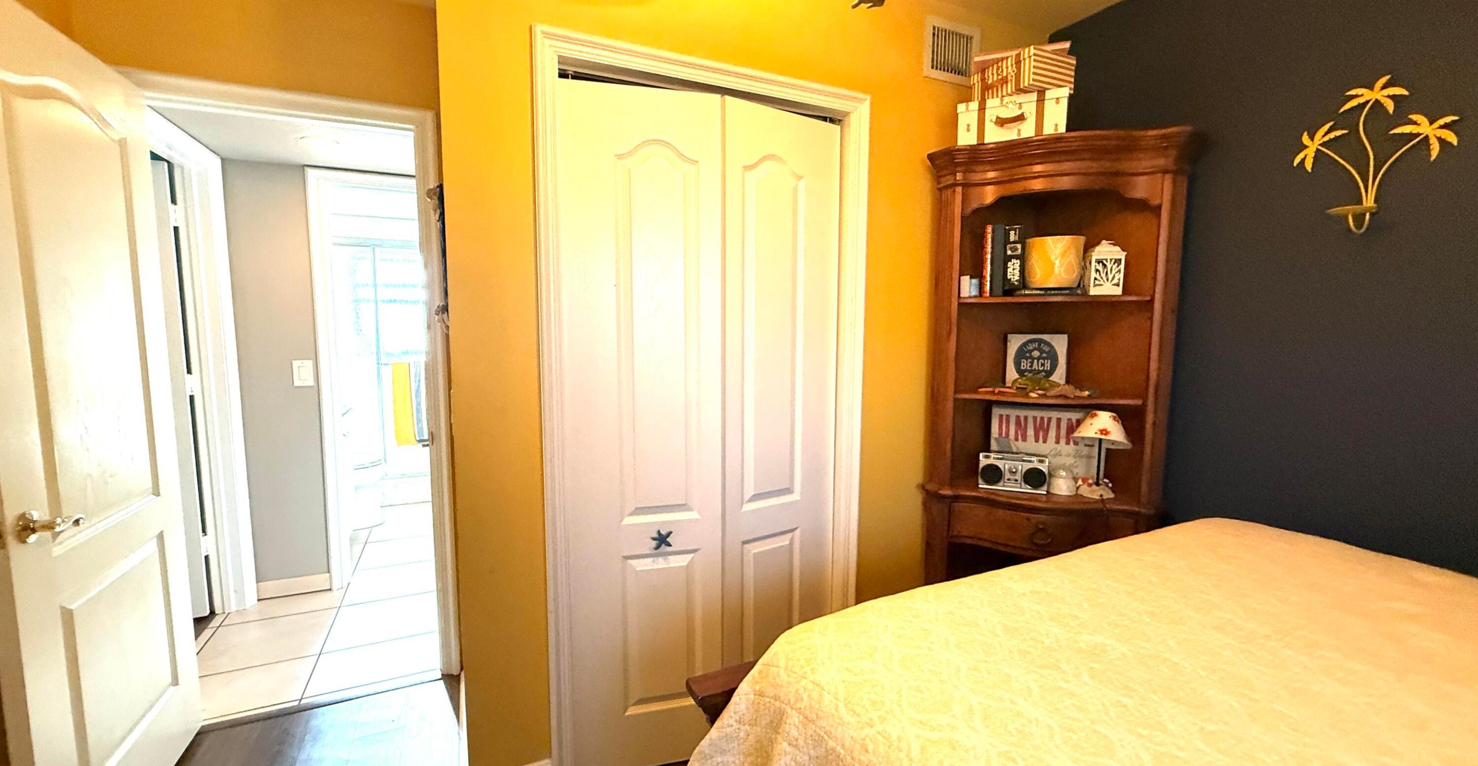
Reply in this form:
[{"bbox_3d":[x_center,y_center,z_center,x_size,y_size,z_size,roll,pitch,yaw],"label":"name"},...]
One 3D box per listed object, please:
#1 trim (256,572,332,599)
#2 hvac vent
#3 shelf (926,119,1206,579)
[{"bbox_3d":[-2.229,1.018,3.001,0.305,0.092,0.016,-2,6,-26],"label":"trim"},{"bbox_3d":[0.741,-1.146,2.080,0.250,0.198,0.020,-2,6,-26],"label":"hvac vent"},{"bbox_3d":[1.081,0.183,2.168,0.810,1.960,0.522,2,6,19],"label":"shelf"}]

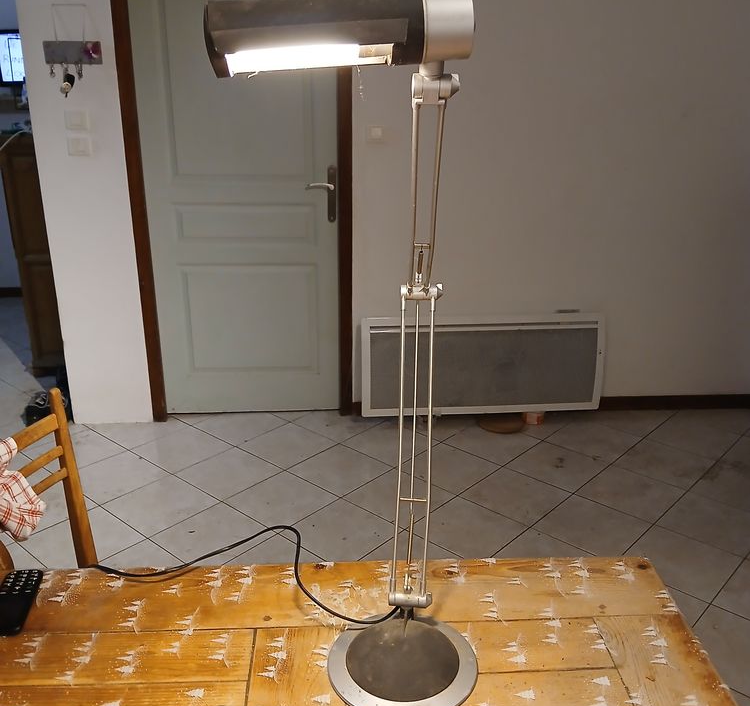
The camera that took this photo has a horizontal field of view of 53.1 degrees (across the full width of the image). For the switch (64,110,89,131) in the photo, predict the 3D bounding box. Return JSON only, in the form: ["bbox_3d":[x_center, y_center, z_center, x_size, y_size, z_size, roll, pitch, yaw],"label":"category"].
[{"bbox_3d":[-1.179,-0.919,2.970,0.081,0.081,0.013,-1,20,-5],"label":"switch"}]

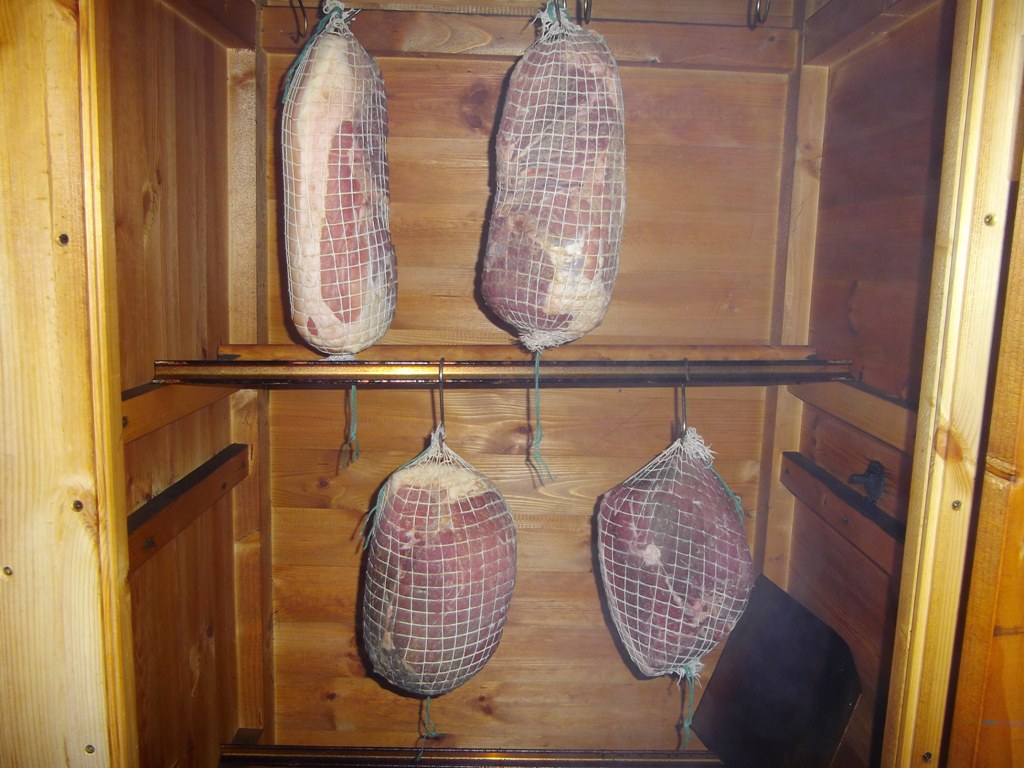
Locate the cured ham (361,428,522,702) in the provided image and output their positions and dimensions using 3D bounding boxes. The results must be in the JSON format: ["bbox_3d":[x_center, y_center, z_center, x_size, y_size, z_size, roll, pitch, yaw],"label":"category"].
[{"bbox_3d":[-0.078,0.195,0.865,0.166,0.303,0.125,2,8,-1],"label":"cured ham"}]

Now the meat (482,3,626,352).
[{"bbox_3d":[0.042,-0.200,0.794,0.142,0.338,0.120,2,8,-1],"label":"meat"}]

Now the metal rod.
[{"bbox_3d":[0.004,-0.012,0.831,0.729,0.026,0.022,0,8,-5],"label":"metal rod"}]

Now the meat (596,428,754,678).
[{"bbox_3d":[0.179,0.188,0.878,0.171,0.282,0.125,2,8,-1],"label":"meat"}]

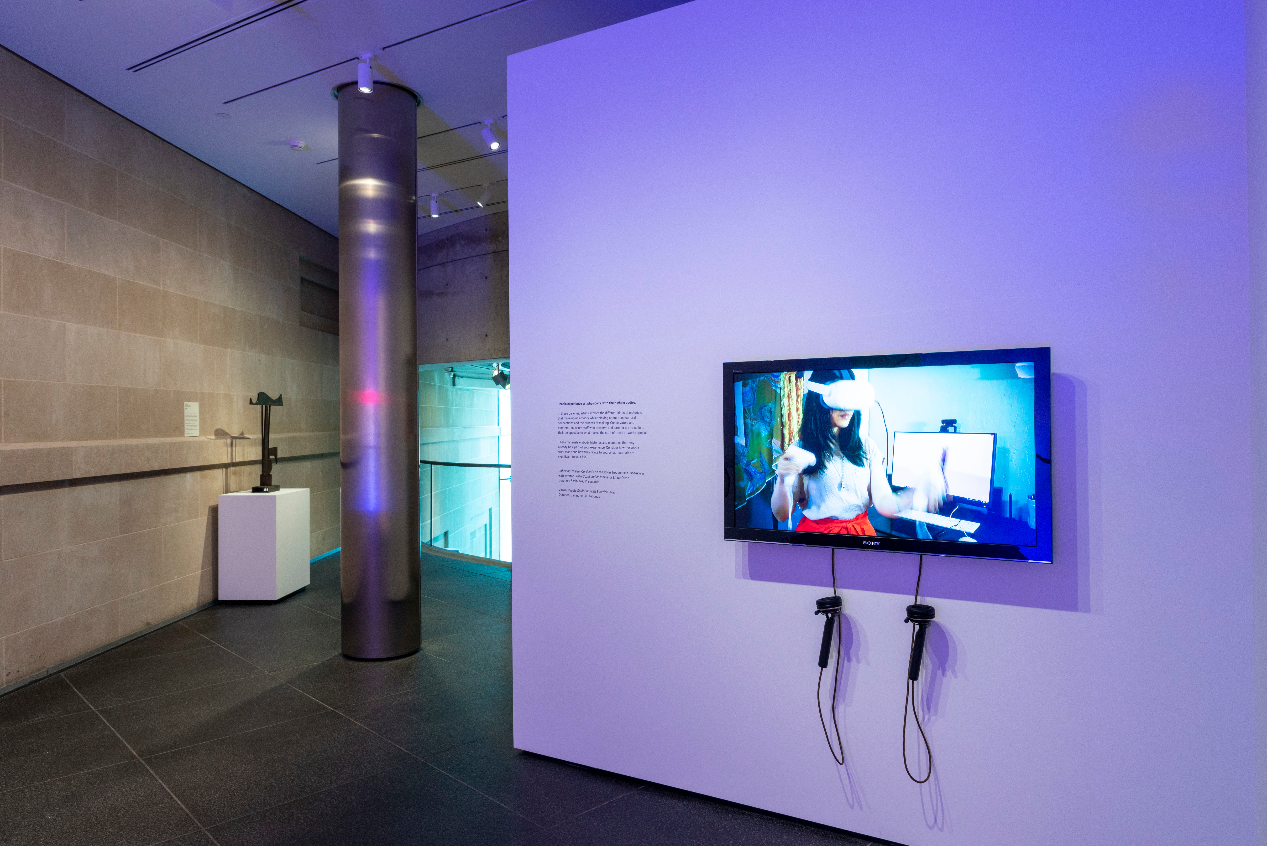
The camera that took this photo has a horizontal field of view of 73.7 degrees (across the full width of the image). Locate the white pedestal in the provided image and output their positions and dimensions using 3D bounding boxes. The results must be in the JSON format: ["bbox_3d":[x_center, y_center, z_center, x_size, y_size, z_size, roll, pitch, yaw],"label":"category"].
[{"bbox_3d":[-3.218,1.065,7.412,0.486,0.917,0.704,0,0,1],"label":"white pedestal"}]

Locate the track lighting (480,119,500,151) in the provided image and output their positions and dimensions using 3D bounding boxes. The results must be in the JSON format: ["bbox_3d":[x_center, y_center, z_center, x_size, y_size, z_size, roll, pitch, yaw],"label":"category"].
[{"bbox_3d":[-1.010,-2.032,5.970,0.153,0.222,0.080,0,0,38],"label":"track lighting"}]

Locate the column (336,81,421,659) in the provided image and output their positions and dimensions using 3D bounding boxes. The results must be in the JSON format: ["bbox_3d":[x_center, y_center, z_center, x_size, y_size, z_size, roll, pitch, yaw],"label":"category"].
[{"bbox_3d":[-1.690,-0.320,5.638,0.506,3.660,0.506,0,0,-17],"label":"column"}]

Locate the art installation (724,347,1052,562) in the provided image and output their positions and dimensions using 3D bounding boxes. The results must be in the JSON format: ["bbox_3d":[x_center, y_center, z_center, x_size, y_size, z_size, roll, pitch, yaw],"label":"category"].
[{"bbox_3d":[0.834,0.104,2.919,1.106,0.664,0.080,0,0,31],"label":"art installation"}]

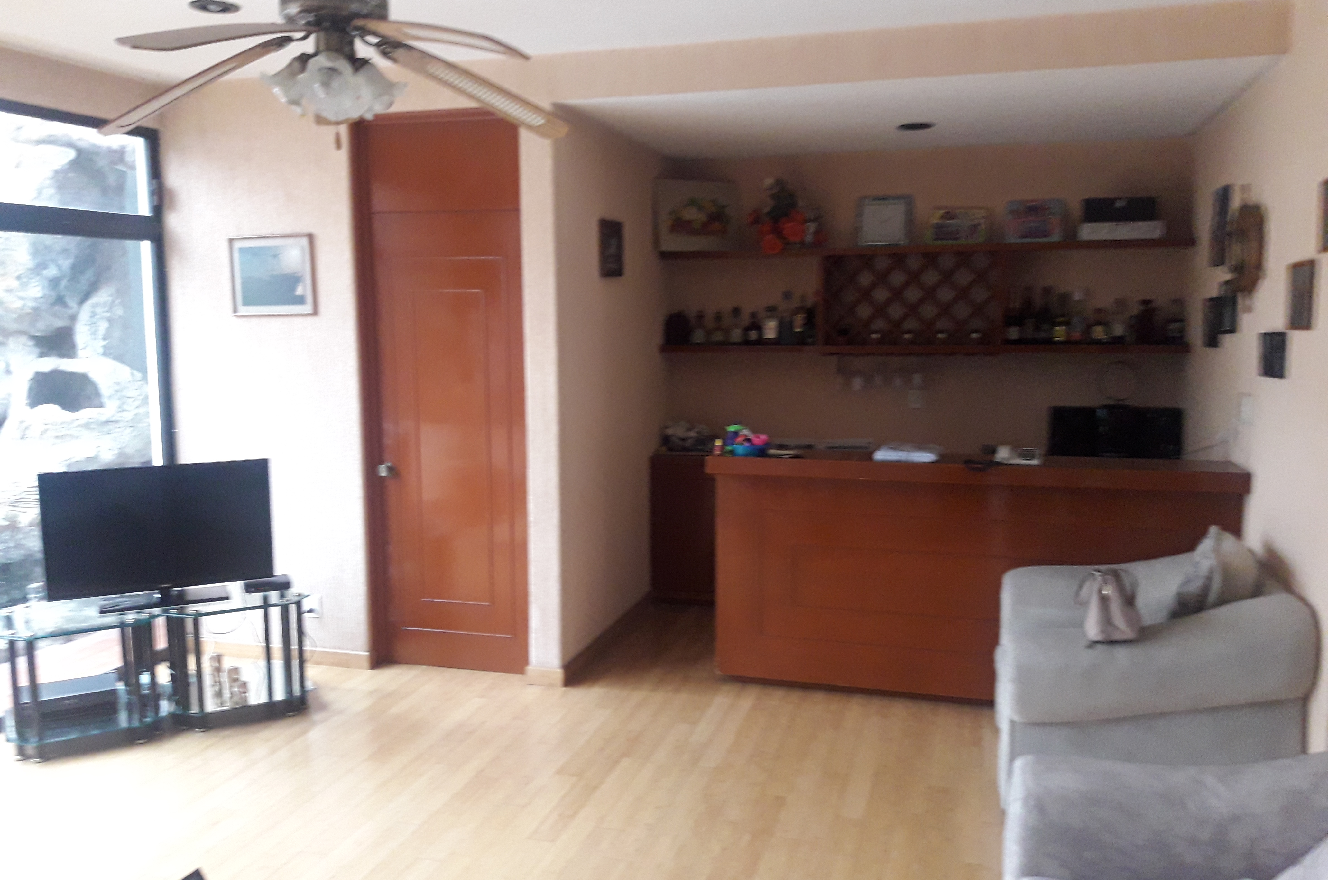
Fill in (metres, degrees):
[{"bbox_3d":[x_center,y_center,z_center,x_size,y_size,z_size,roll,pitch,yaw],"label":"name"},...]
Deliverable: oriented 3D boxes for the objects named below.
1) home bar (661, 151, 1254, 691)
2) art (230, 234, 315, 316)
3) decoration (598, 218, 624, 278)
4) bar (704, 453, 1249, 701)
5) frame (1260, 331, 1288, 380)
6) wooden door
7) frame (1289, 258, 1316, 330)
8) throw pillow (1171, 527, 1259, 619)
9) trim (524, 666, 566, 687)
[{"bbox_3d":[1.109,-0.171,5.114,2.722,2.398,1.539,2,7,16],"label":"home bar"},{"bbox_3d":[-1.791,-0.749,4.902,0.435,0.360,0.025,2,7,16],"label":"art"},{"bbox_3d":[-0.248,-0.930,5.212,0.025,0.265,0.315,2,7,16],"label":"decoration"},{"bbox_3d":[1.250,0.586,4.560,2.106,1.017,0.405,2,7,16],"label":"bar"},{"bbox_3d":[2.134,-0.297,3.771,0.020,0.160,0.275,2,7,16],"label":"frame"},{"bbox_3d":[-0.988,-0.177,4.817,0.786,2.501,0.100,2,7,16],"label":"wooden door"},{"bbox_3d":[2.051,-0.461,3.462,0.020,0.218,0.235,2,7,16],"label":"frame"},{"bbox_3d":[1.860,0.518,3.648,0.180,0.400,0.400,14,10,14],"label":"throw pillow"},{"bbox_3d":[-0.520,1.046,4.753,0.180,0.078,0.020,2,7,16],"label":"trim"}]

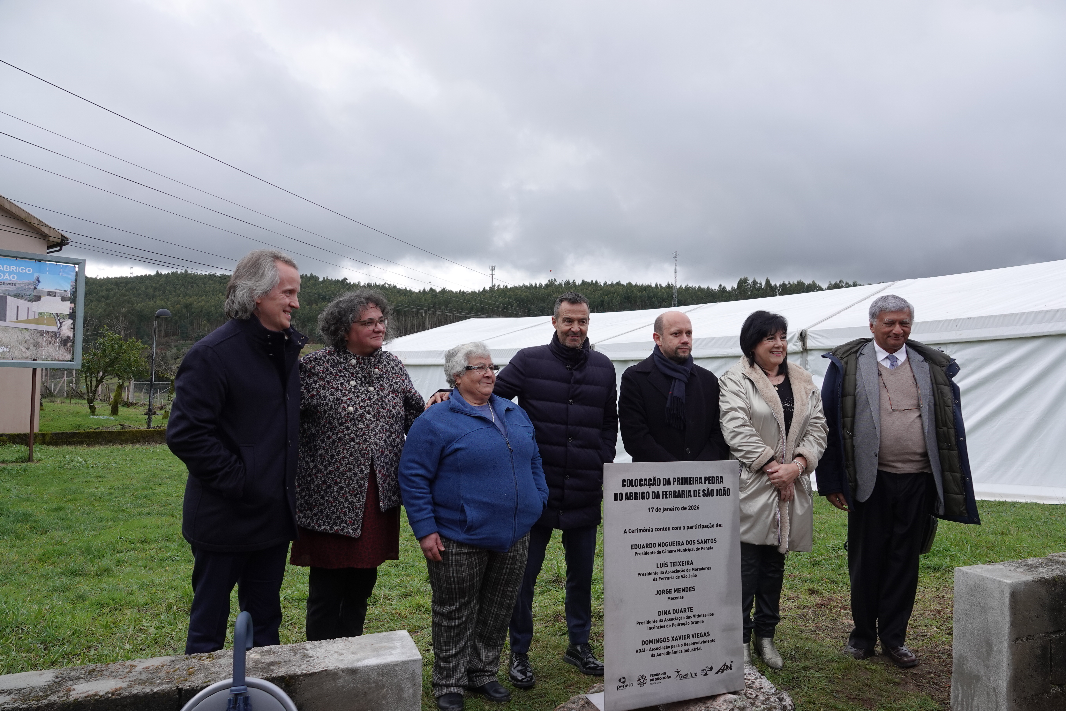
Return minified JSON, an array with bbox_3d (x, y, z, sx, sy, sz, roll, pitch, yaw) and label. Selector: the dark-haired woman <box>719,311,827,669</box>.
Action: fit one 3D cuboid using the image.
[{"bbox_3d":[1.146,0.620,3.400,0.510,1.665,0.400,2,-1,4],"label":"dark-haired woman"}]

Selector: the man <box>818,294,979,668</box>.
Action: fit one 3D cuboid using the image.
[{"bbox_3d":[1.788,0.583,3.480,0.770,1.765,0.450,2,-1,24],"label":"man"}]

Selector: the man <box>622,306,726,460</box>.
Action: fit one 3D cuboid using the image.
[{"bbox_3d":[0.685,0.628,3.470,0.530,1.690,0.380,2,-1,-2],"label":"man"}]

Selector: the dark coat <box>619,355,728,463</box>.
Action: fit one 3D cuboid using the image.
[{"bbox_3d":[0.685,0.462,3.470,0.530,0.950,0.360,2,-1,-2],"label":"dark coat"}]

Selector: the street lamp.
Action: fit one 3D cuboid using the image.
[{"bbox_3d":[-11.265,0.377,21.524,0.580,3.650,0.490,2,-1,0],"label":"street lamp"}]

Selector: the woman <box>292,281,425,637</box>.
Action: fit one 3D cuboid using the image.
[{"bbox_3d":[-0.701,0.575,2.830,0.600,1.670,0.420,2,-1,-32],"label":"woman"}]

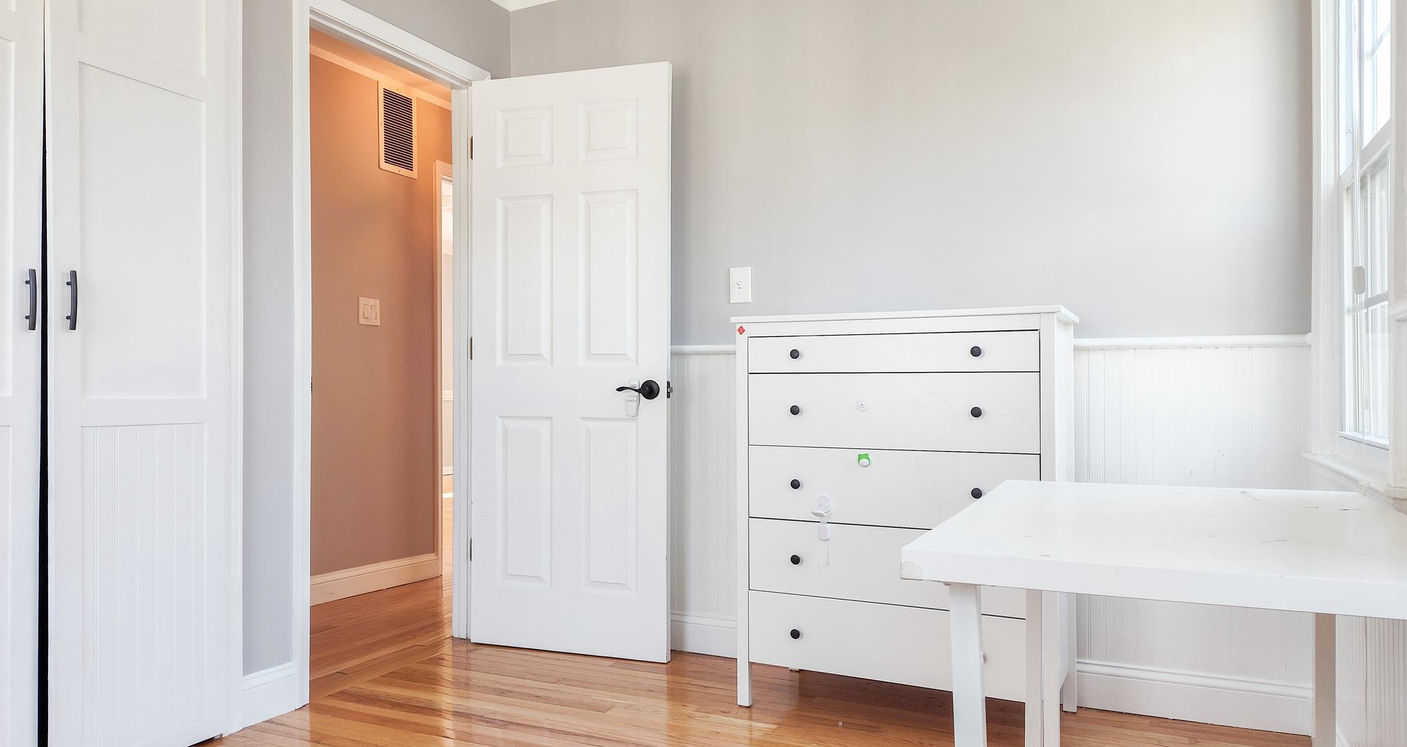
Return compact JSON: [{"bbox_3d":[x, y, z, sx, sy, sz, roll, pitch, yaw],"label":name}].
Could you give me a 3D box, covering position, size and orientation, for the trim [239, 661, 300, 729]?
[{"bbox_3d":[-1.230,0.904,2.643,0.016,0.141,0.187,0,-1,25],"label":"trim"}]

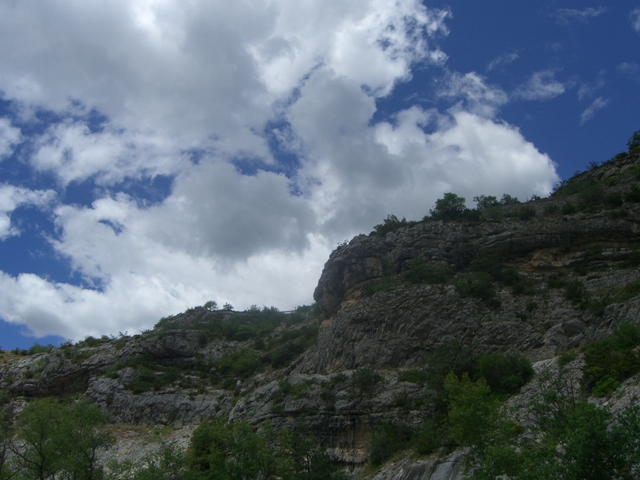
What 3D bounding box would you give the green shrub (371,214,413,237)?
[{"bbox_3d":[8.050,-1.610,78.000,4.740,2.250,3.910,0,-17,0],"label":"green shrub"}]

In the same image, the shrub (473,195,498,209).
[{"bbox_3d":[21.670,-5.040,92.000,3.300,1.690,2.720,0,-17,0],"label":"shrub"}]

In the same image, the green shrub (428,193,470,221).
[{"bbox_3d":[21.206,-5.528,115.947,6.400,3.540,5.440,-3,-17,10],"label":"green shrub"}]

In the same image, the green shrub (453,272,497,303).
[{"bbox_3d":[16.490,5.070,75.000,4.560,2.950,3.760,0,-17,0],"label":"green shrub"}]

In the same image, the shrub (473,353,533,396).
[{"bbox_3d":[15.230,11.020,58.000,4.800,3.190,3.960,0,-17,0],"label":"shrub"}]

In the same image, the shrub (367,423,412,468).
[{"bbox_3d":[7.672,22.254,76.458,4.640,4.760,3.720,-2,-17,5],"label":"shrub"}]

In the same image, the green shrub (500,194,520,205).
[{"bbox_3d":[34.492,-7.152,127.213,3.510,1.580,2.990,-5,-18,15],"label":"green shrub"}]

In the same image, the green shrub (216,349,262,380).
[{"bbox_3d":[-16.255,25.140,141.876,9.010,5.940,7.210,2,-17,-6],"label":"green shrub"}]

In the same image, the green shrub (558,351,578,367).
[{"bbox_3d":[24.698,11.778,69.830,1.930,1.470,1.640,-6,-18,18],"label":"green shrub"}]

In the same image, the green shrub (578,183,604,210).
[{"bbox_3d":[36.710,-5.880,95.000,3.410,3.480,2.810,0,-17,0],"label":"green shrub"}]

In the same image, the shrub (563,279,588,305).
[{"bbox_3d":[33.413,6.735,91.882,3.300,3.030,2.970,-6,-18,19],"label":"shrub"}]

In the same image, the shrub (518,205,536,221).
[{"bbox_3d":[26.580,-3.520,90.000,2.240,1.890,1.840,0,-17,0],"label":"shrub"}]

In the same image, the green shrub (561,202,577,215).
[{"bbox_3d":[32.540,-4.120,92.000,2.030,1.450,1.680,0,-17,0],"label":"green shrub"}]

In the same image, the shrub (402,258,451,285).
[{"bbox_3d":[16.170,4.783,106.675,7.070,3.270,4.590,-3,-17,8],"label":"shrub"}]

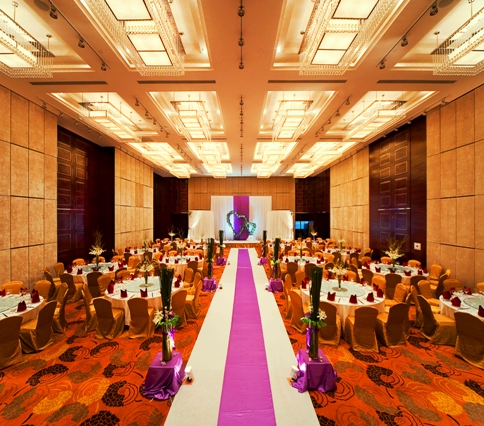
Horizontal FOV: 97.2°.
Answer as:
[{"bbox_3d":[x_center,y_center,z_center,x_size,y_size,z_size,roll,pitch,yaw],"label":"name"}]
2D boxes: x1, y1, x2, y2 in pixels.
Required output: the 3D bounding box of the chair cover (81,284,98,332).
[{"bbox_3d":[-3.761,2.402,5.438,0.580,0.915,0.470,1,-1,-32],"label":"chair cover"}]

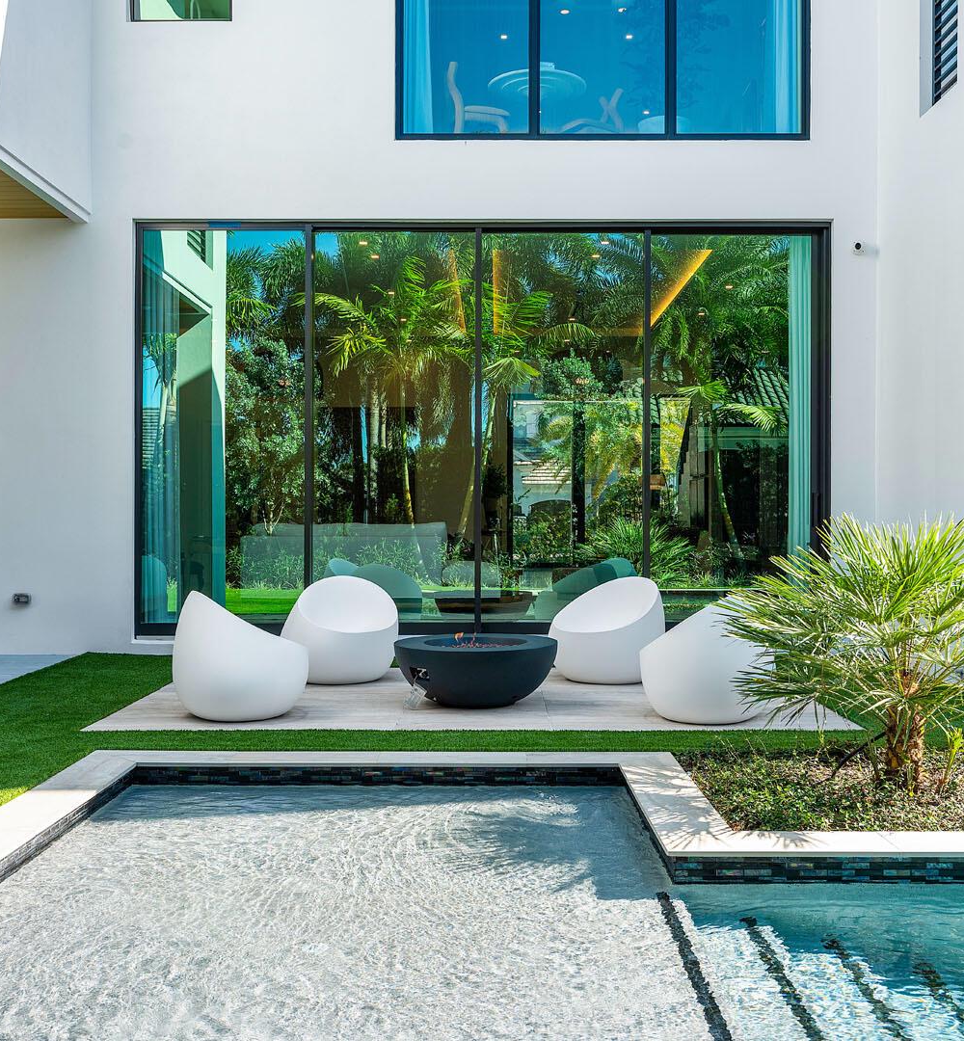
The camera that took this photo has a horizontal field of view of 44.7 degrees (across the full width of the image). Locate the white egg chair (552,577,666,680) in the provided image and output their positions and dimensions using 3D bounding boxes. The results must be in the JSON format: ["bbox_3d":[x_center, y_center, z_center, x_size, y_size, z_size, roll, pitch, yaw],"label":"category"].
[{"bbox_3d":[0.936,0.777,8.538,0.830,0.790,0.820,0,0,42],"label":"white egg chair"}]

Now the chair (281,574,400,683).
[{"bbox_3d":[-1.016,0.777,8.631,0.830,0.790,0.820,0,0,-26],"label":"chair"}]

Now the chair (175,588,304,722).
[{"bbox_3d":[-1.458,0.782,7.104,0.820,0.790,0.830,0,0,-18],"label":"chair"}]

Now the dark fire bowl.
[{"bbox_3d":[-0.035,0.982,7.563,1.060,0.390,1.060,0,0,0],"label":"dark fire bowl"}]

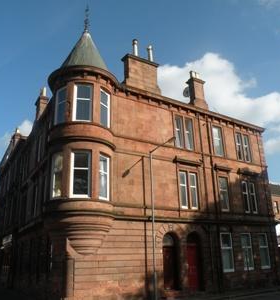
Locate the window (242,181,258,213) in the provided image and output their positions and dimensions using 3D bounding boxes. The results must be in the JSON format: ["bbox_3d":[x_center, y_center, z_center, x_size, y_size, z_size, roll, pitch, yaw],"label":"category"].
[{"bbox_3d":[7.544,3.298,21.421,1.350,2.123,0.150,11,-23,-32],"label":"window"}]

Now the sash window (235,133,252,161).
[{"bbox_3d":[7.527,-0.148,22.671,1.350,2.136,0.150,11,-23,-32],"label":"sash window"}]

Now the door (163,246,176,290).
[{"bbox_3d":[1.405,6.246,16.456,1.000,2.124,0.100,11,-23,-32],"label":"door"}]

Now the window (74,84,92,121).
[{"bbox_3d":[-2.806,-2.305,15.331,0.938,2.144,0.170,2,-19,-11],"label":"window"}]

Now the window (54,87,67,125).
[{"bbox_3d":[-3.888,-2.205,15.527,0.938,2.144,0.170,-14,-22,31],"label":"window"}]

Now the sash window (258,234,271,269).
[{"bbox_3d":[8.217,6.691,20.655,0.980,2.190,0.150,11,-23,-32],"label":"sash window"}]

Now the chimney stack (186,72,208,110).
[{"bbox_3d":[3.976,-3.977,21.765,1.266,2.707,0.720,11,-23,-32],"label":"chimney stack"}]

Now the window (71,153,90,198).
[{"bbox_3d":[-2.586,1.096,13.675,0.950,2.080,0.200,2,-18,-10],"label":"window"}]

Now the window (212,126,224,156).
[{"bbox_3d":[4.955,-0.503,19.922,0.880,1.980,0.200,10,-21,-32],"label":"window"}]

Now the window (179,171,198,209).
[{"bbox_3d":[2.696,2.262,17.410,1.380,2.080,0.200,10,-21,-32],"label":"window"}]

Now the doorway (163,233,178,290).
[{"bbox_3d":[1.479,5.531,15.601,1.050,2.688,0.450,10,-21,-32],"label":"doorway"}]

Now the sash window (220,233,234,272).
[{"bbox_3d":[4.926,5.829,17.740,0.940,2.100,0.200,10,-21,-32],"label":"sash window"}]

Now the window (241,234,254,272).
[{"bbox_3d":[6.352,6.070,18.649,0.940,2.100,0.200,10,-21,-32],"label":"window"}]

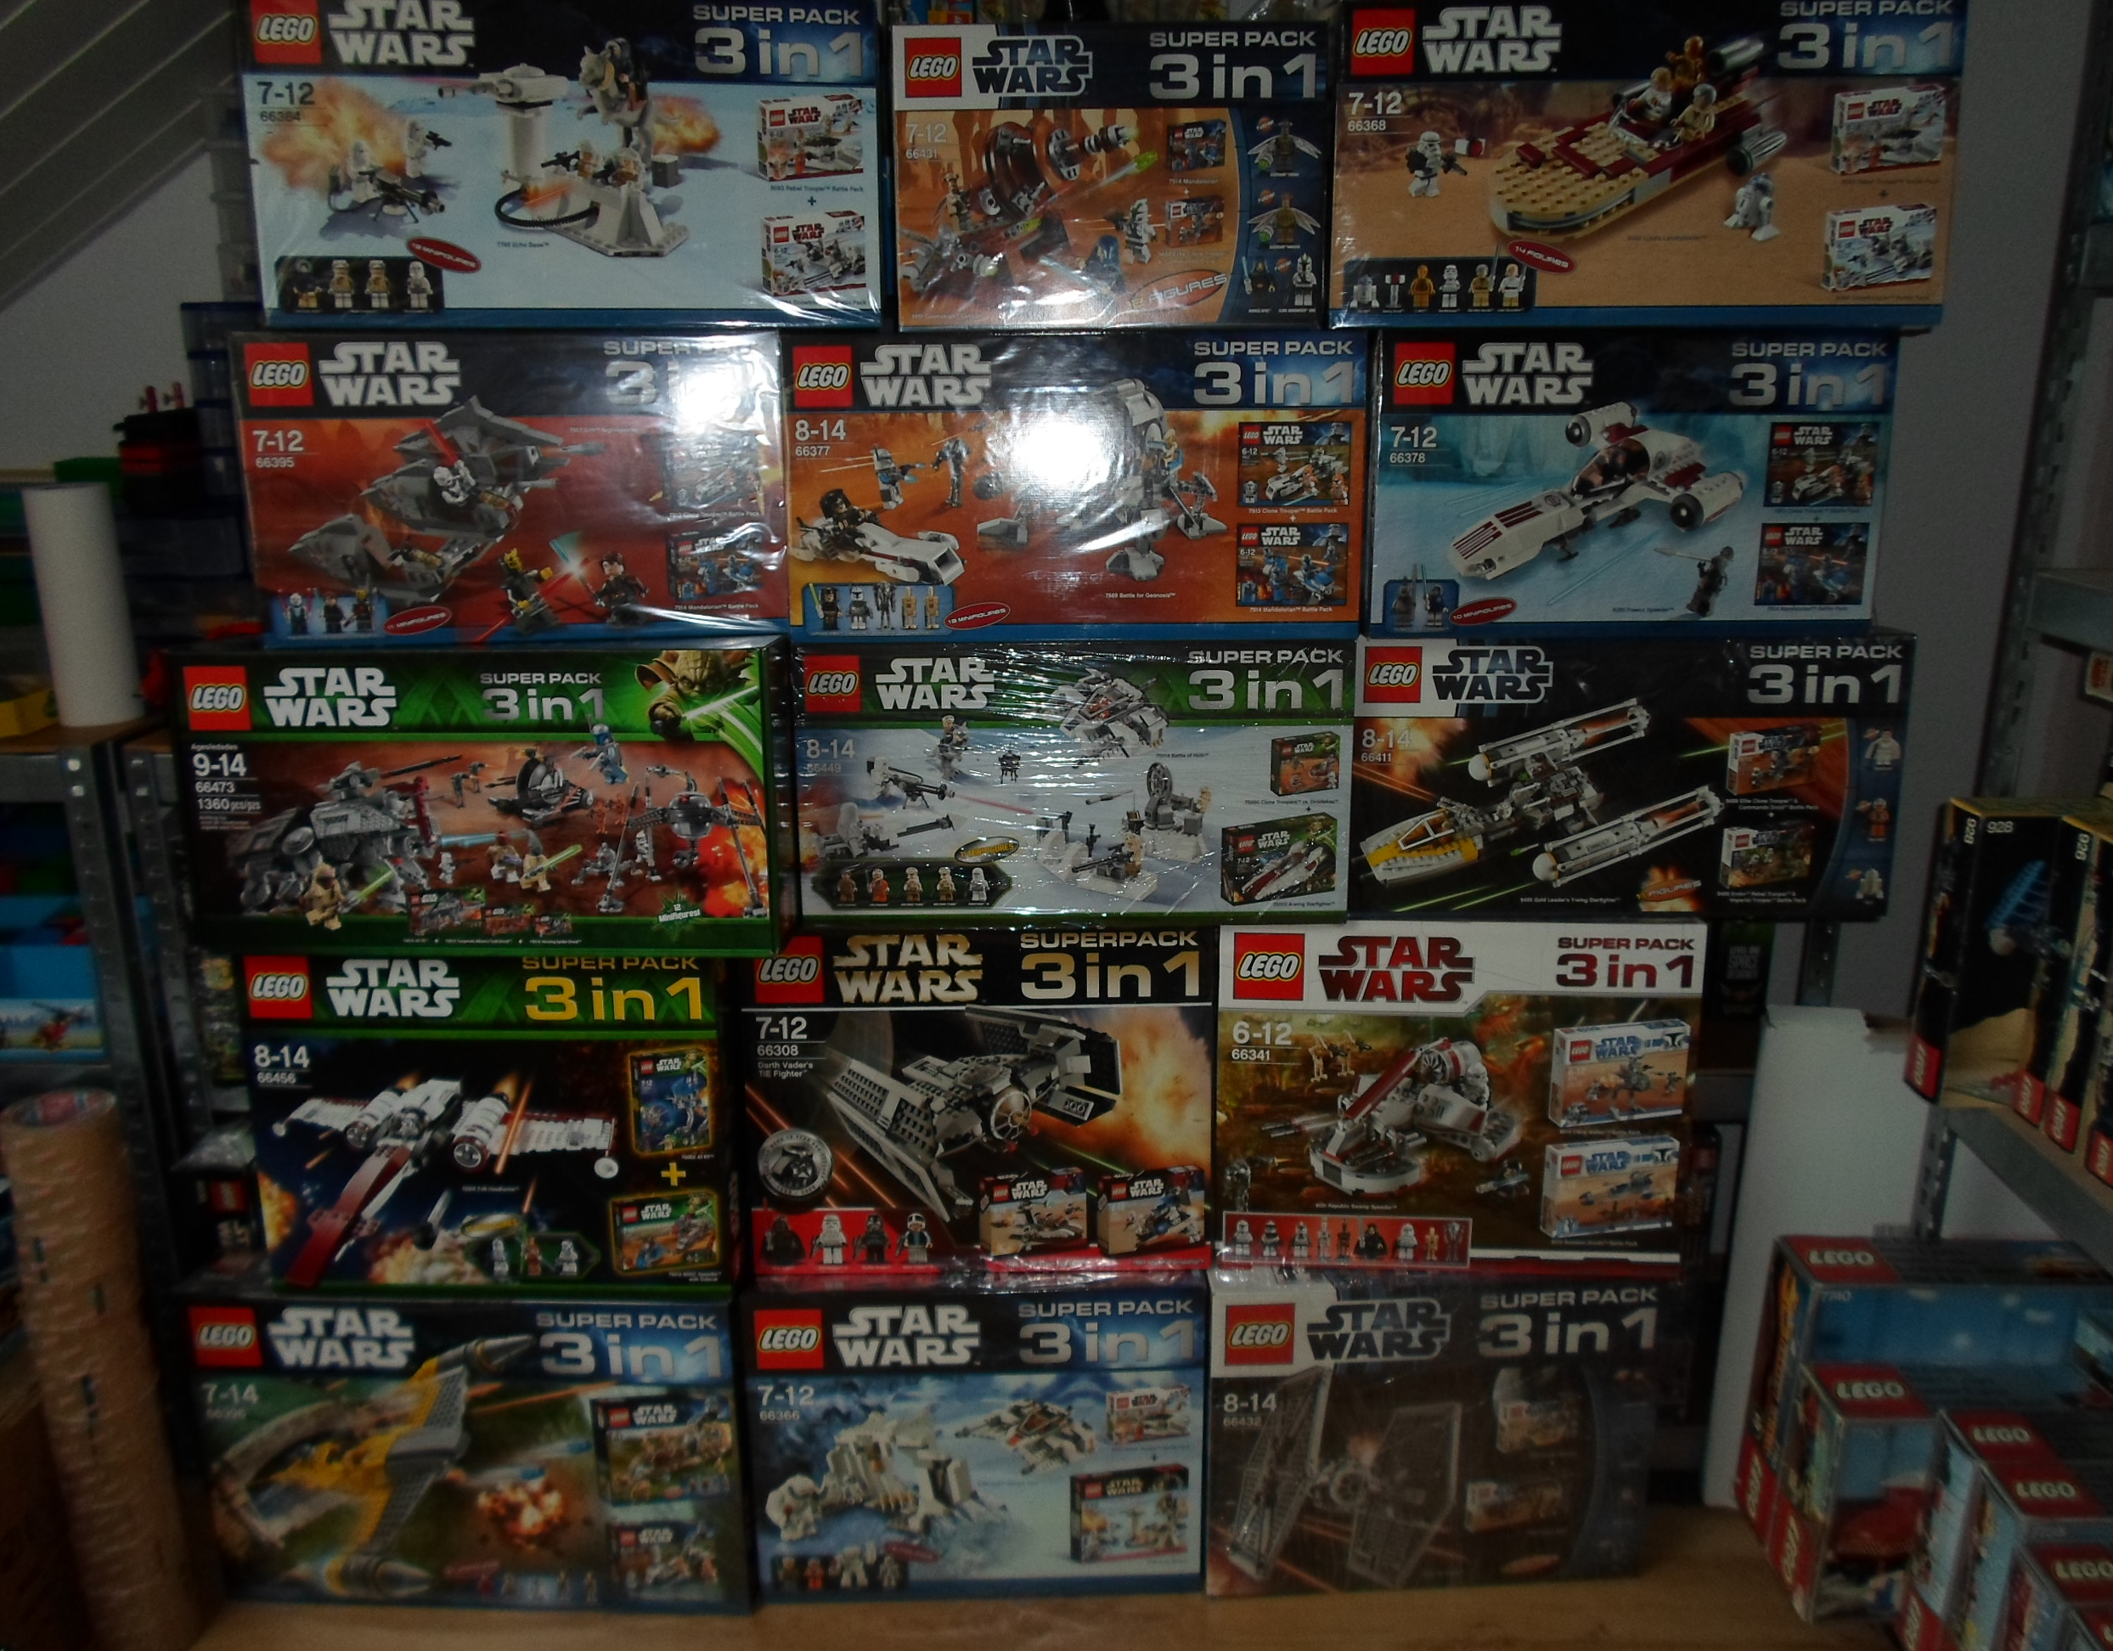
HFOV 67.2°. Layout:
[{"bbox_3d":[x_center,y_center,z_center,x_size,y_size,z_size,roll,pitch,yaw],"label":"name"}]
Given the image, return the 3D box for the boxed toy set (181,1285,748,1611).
[{"bbox_3d":[-0.602,0.645,1.686,0.564,0.356,0.095,0,11,2],"label":"boxed toy set"}]

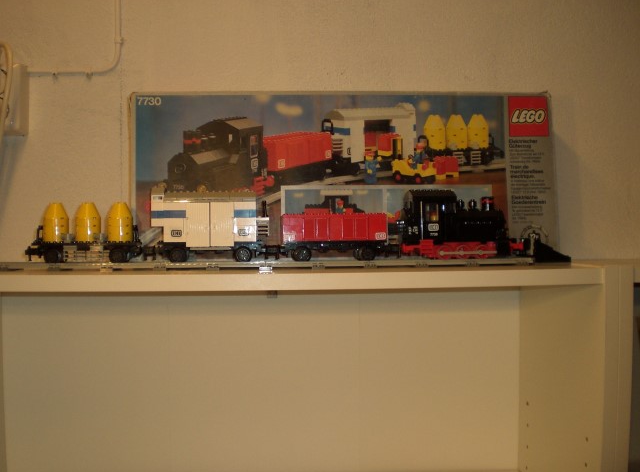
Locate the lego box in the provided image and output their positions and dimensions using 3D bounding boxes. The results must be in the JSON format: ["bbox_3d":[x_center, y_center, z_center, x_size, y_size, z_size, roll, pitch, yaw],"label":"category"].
[{"bbox_3d":[0.036,-0.080,0.980,0.575,0.230,0.080,-1,0,-5],"label":"lego box"}]

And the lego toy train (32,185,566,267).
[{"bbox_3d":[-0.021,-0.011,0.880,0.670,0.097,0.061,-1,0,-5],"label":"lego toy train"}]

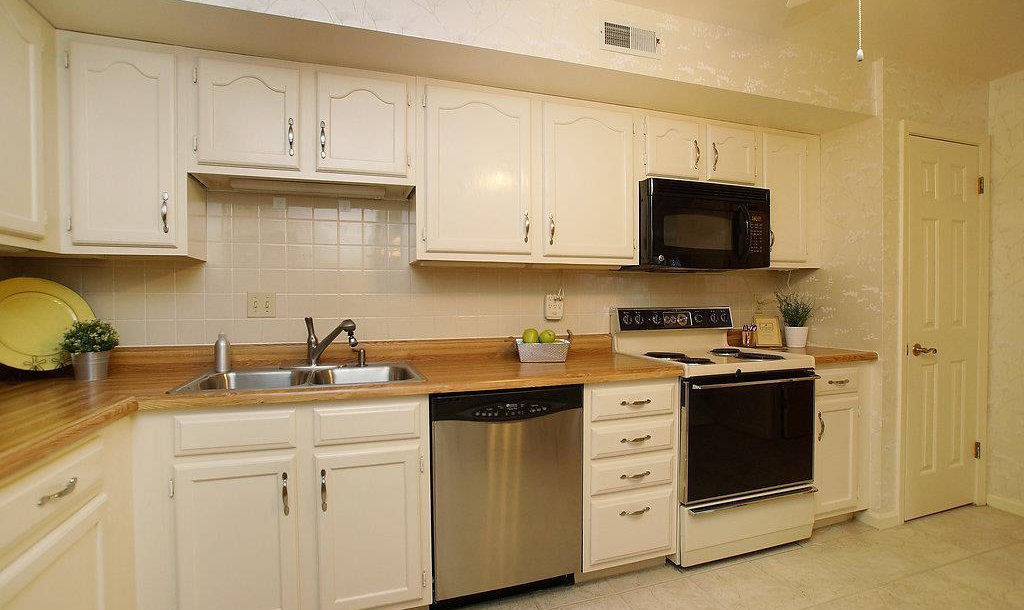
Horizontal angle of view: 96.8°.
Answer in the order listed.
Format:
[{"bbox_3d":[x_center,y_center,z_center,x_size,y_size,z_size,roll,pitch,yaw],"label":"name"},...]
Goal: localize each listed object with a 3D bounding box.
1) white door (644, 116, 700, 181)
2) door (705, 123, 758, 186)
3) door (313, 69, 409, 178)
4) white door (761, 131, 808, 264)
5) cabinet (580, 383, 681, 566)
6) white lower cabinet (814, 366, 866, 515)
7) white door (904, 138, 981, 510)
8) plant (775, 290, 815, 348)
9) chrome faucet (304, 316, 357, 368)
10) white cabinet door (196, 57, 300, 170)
[{"bbox_3d":[0.816,-0.791,2.316,0.316,0.288,0.025,-1,1,-18],"label":"white door"},{"bbox_3d":[1.164,-0.795,2.426,0.314,0.288,0.025,-1,1,-18],"label":"door"},{"bbox_3d":[-0.610,-0.728,1.865,0.350,0.387,0.025,-1,1,-18],"label":"door"},{"bbox_3d":[1.504,-0.579,2.512,0.314,0.685,0.022,-1,1,-18],"label":"white door"},{"bbox_3d":[0.417,0.700,2.176,0.454,0.777,0.615,-1,1,-18],"label":"cabinet"},{"bbox_3d":[1.554,0.680,2.553,0.415,0.765,0.615,-1,1,-18],"label":"white lower cabinet"},{"bbox_3d":[2.331,0.124,2.493,0.600,2.032,0.045,-1,1,-18],"label":"white door"},{"bbox_3d":[1.641,0.086,2.632,0.180,0.310,0.180,-1,1,-18],"label":"plant"},{"bbox_3d":[-0.766,0.163,1.921,0.270,0.215,0.065,0,1,29],"label":"chrome faucet"},{"bbox_3d":[-0.998,-0.721,1.742,0.343,0.389,0.025,-1,1,-18],"label":"white cabinet door"}]

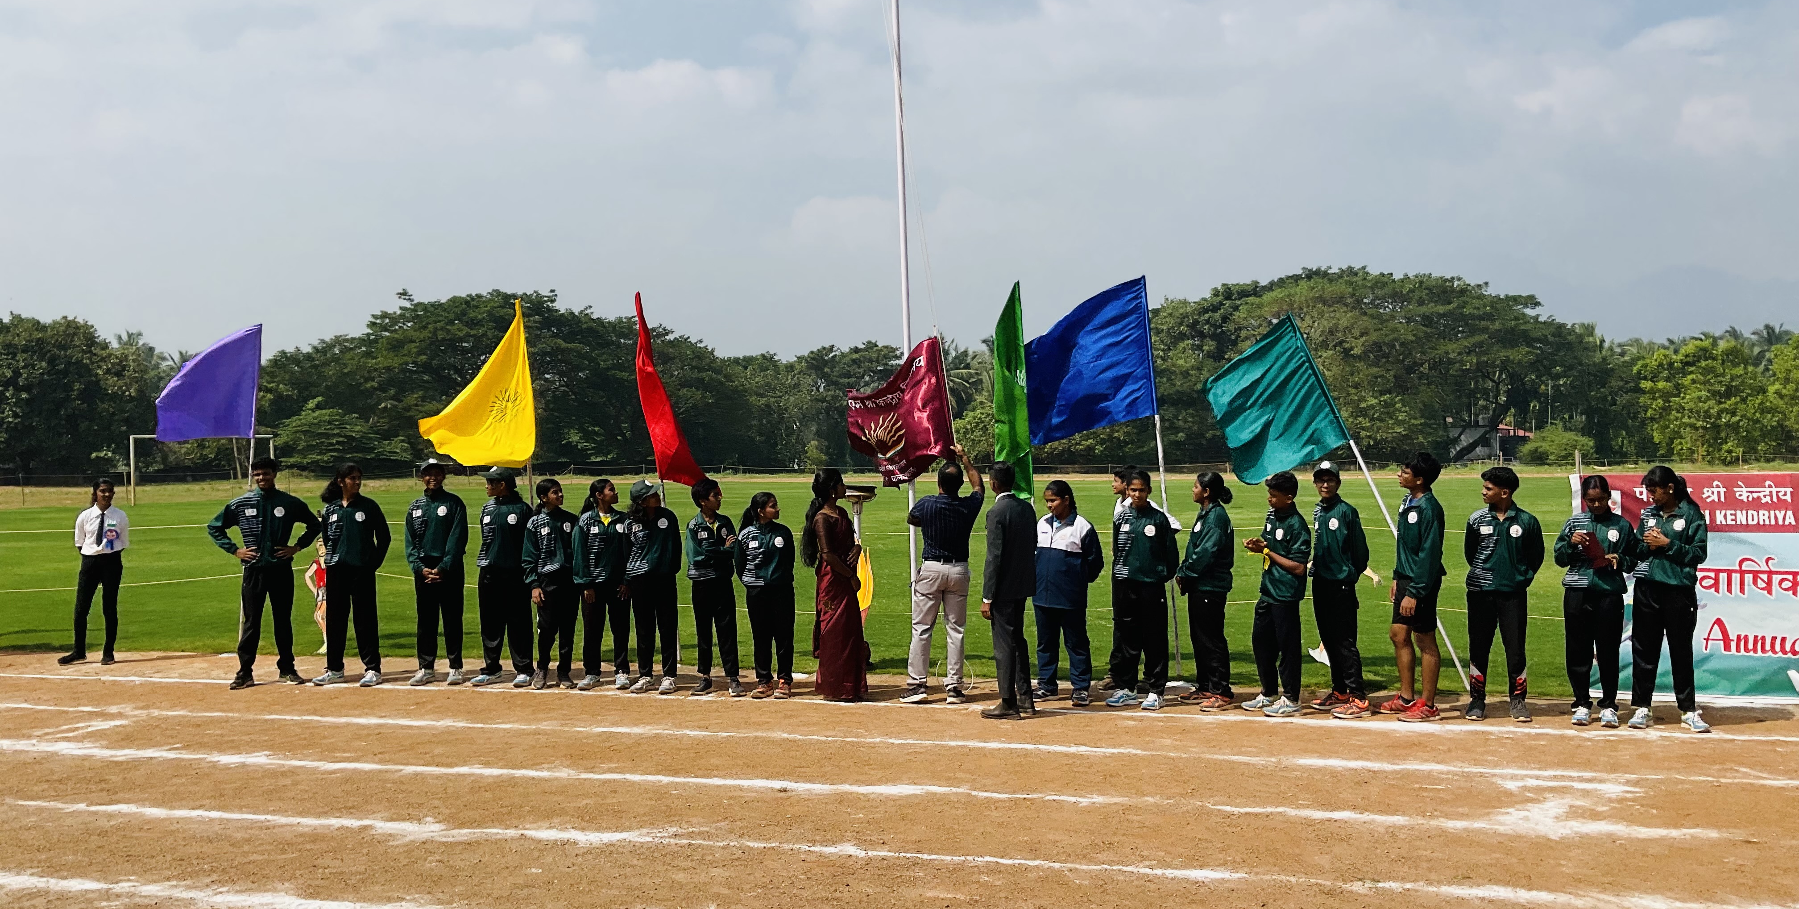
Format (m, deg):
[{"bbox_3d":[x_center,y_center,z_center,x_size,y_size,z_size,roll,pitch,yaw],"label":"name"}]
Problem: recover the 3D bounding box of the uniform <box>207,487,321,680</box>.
[{"bbox_3d":[-4.911,1.000,11.650,0.850,1.460,0.320,-1,0,-22],"label":"uniform"}]

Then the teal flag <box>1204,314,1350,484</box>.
[{"bbox_3d":[2.600,-0.367,10.500,0.770,1.020,0.200,-24,0,5],"label":"teal flag"}]

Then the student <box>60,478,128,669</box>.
[{"bbox_3d":[-6.885,0.988,12.885,0.520,1.579,0.340,-1,0,-12],"label":"student"}]

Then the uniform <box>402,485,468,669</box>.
[{"bbox_3d":[-3.520,0.943,11.422,0.440,1.406,0.260,-1,0,8],"label":"uniform"}]

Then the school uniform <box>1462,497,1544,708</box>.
[{"bbox_3d":[3.910,0.987,9.750,0.490,1.346,0.300,0,0,25],"label":"school uniform"}]

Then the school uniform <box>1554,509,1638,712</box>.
[{"bbox_3d":[4.390,0.979,9.500,0.490,1.276,0.360,0,0,25],"label":"school uniform"}]

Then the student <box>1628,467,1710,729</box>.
[{"bbox_3d":[4.726,0.883,9.240,0.480,1.620,0.350,0,0,43],"label":"student"}]

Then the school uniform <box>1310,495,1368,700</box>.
[{"bbox_3d":[2.899,0.940,9.930,0.280,1.330,0.420,-1,0,-34],"label":"school uniform"}]

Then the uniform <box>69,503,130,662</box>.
[{"bbox_3d":[-6.836,1.081,12.882,0.460,1.333,0.260,-1,0,-12],"label":"uniform"}]

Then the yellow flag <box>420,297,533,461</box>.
[{"bbox_3d":[-3.627,-0.620,12.900,1.000,1.420,0.400,0,0,-3],"label":"yellow flag"}]

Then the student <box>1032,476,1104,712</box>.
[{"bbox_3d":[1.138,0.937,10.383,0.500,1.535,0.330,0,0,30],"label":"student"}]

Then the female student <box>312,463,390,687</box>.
[{"bbox_3d":[-4.177,0.900,11.499,0.500,1.682,0.350,-1,0,5],"label":"female student"}]

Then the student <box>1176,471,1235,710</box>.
[{"bbox_3d":[2.077,0.905,10.240,0.300,1.590,0.420,-1,0,-25],"label":"student"}]

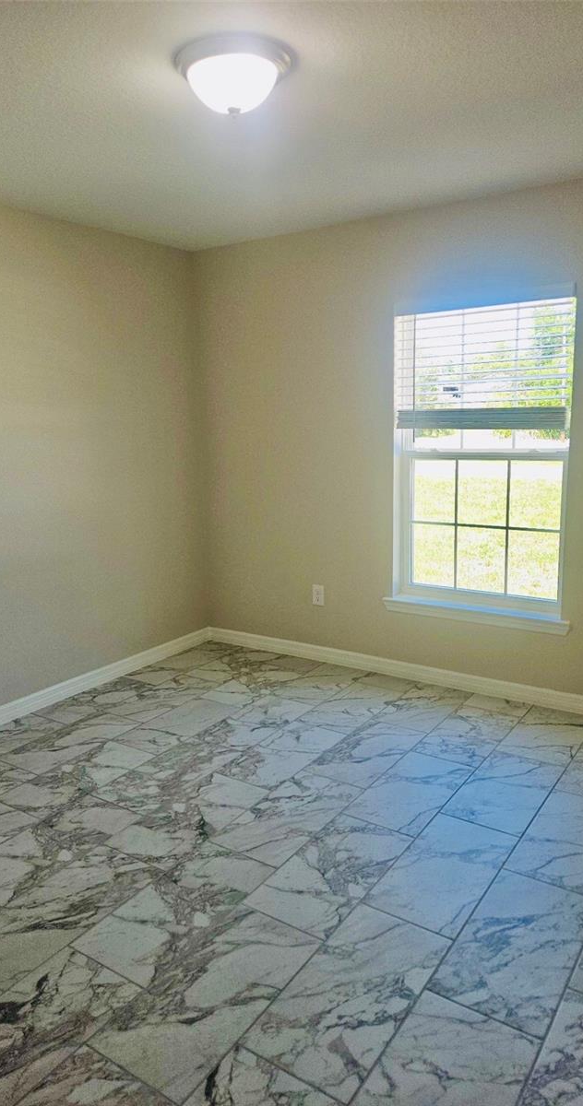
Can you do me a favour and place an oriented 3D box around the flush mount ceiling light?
[{"bbox_3d":[-0.157,-1.295,2.058,0.338,0.138,0.338,-1,11,0],"label":"flush mount ceiling light"}]

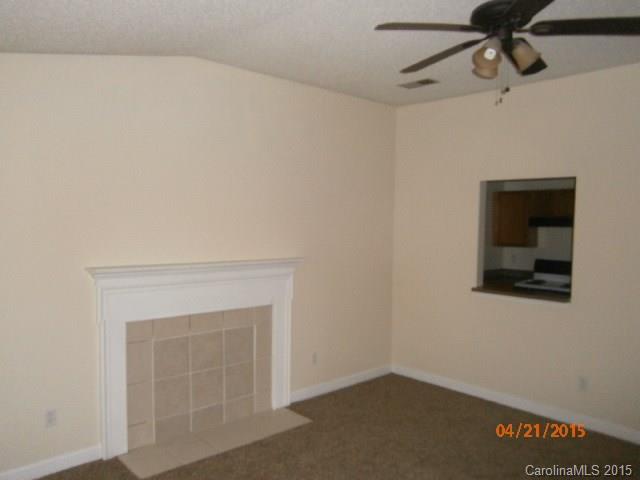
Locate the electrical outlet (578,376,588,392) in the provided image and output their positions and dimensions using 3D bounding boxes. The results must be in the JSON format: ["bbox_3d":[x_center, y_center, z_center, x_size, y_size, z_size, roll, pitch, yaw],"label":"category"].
[{"bbox_3d":[2.140,1.174,3.905,0.012,0.117,0.073,-1,2,-43],"label":"electrical outlet"}]

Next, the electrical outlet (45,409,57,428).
[{"bbox_3d":[-1.717,1.137,3.063,0.073,0.117,0.012,-1,2,-43],"label":"electrical outlet"}]

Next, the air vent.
[{"bbox_3d":[0.916,-1.451,4.471,0.155,0.016,0.350,-1,2,-43],"label":"air vent"}]

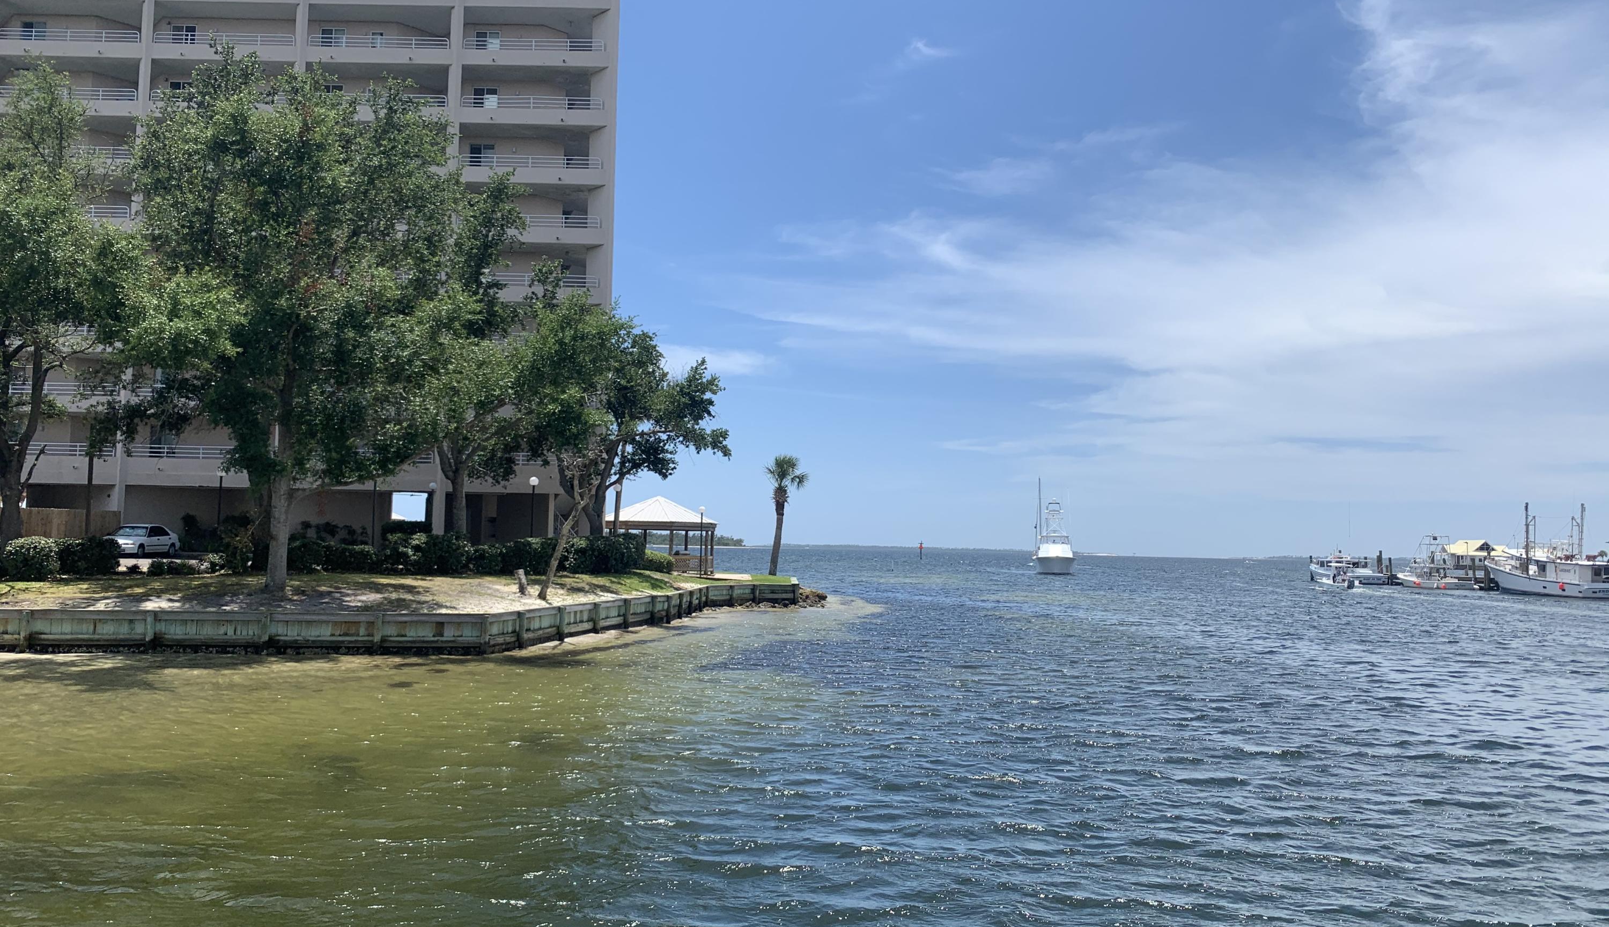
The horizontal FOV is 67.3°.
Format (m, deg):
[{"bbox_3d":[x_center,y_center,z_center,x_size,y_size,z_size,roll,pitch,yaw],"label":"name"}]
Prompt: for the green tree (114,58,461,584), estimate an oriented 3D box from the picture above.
[{"bbox_3d":[-13.503,-3.582,31.886,8.500,14.000,8.300,1,-4,0],"label":"green tree"}]

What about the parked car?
[{"bbox_3d":[-28.937,3.324,52.349,1.700,1.400,4.400,1,-4,0],"label":"parked car"}]

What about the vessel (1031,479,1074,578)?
[{"bbox_3d":[30.660,8.000,148.375,4.800,10.800,13.500,0,-4,9],"label":"vessel"}]

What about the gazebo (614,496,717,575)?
[{"bbox_3d":[-7.109,3.543,60.134,5.500,3.850,5.500,1,-4,3],"label":"gazebo"}]

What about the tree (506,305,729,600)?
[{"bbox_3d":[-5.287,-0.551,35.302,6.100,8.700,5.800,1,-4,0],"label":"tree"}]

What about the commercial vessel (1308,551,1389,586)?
[{"bbox_3d":[52.733,10.008,118.621,3.800,3.500,12.500,1,-4,-1],"label":"commercial vessel"}]

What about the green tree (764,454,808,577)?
[{"bbox_3d":[-0.964,2.607,61.717,2.200,6.250,2.200,1,-4,0],"label":"green tree"}]

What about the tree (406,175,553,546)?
[{"bbox_3d":[-11.832,-3.174,44.496,6.000,14.300,6.000,1,-4,0],"label":"tree"}]

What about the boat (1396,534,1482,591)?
[{"bbox_3d":[54.844,8.581,105.460,3.000,4.600,8.400,2,-4,-14],"label":"boat"}]

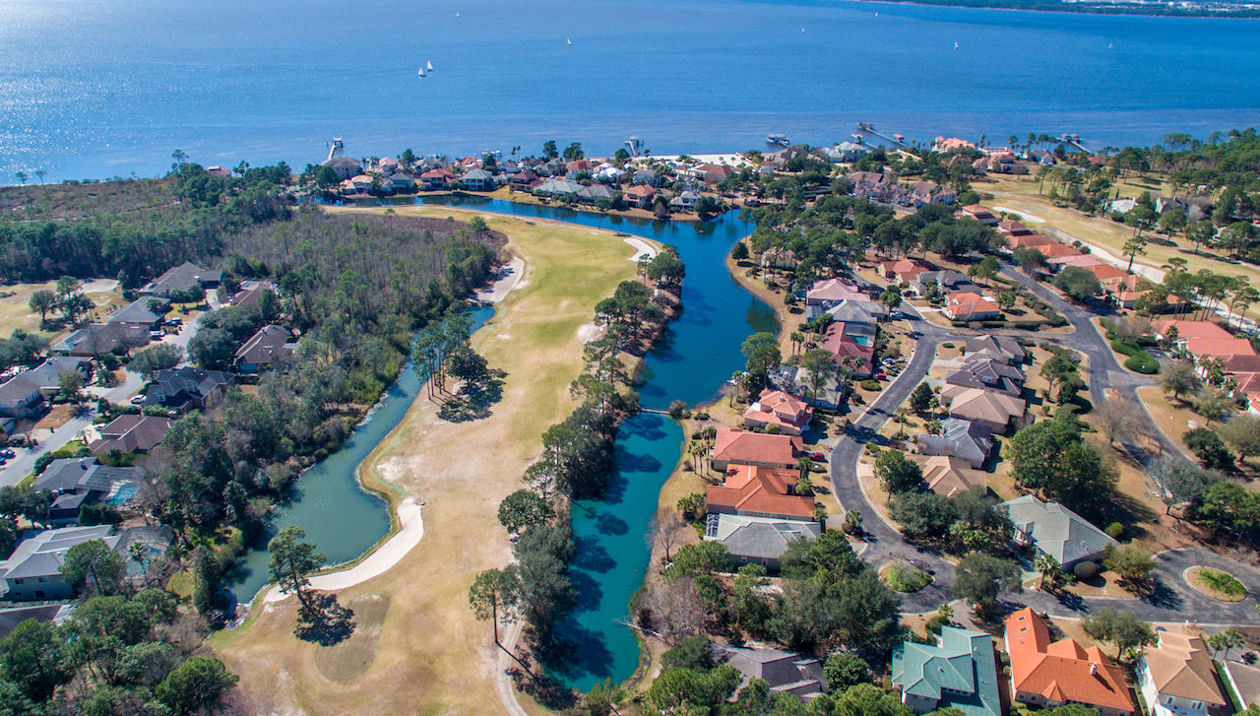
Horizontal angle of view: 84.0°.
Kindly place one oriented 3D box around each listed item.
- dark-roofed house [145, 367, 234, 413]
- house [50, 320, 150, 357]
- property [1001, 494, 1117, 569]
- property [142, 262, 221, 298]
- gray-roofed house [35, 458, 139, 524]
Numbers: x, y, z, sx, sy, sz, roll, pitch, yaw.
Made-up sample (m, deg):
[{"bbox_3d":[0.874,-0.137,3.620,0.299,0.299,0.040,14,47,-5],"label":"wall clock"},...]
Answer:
[{"bbox_3d":[-141.230,9.480,222.410,22.000,7.200,20.200,-2,28,-4],"label":"dark-roofed house"},{"bbox_3d":[-190.020,-6.640,252.900,28.000,6.200,19.000,-1,28,-3],"label":"house"},{"bbox_3d":[102.580,40.230,168.550,18.000,6.700,19.500,-9,30,-18],"label":"property"},{"bbox_3d":[-187.520,-34.090,297.040,27.000,8.000,26.000,0,28,0],"label":"property"},{"bbox_3d":[-141.260,32.000,181.990,22.200,5.800,20.000,-2,28,-4],"label":"gray-roofed house"}]

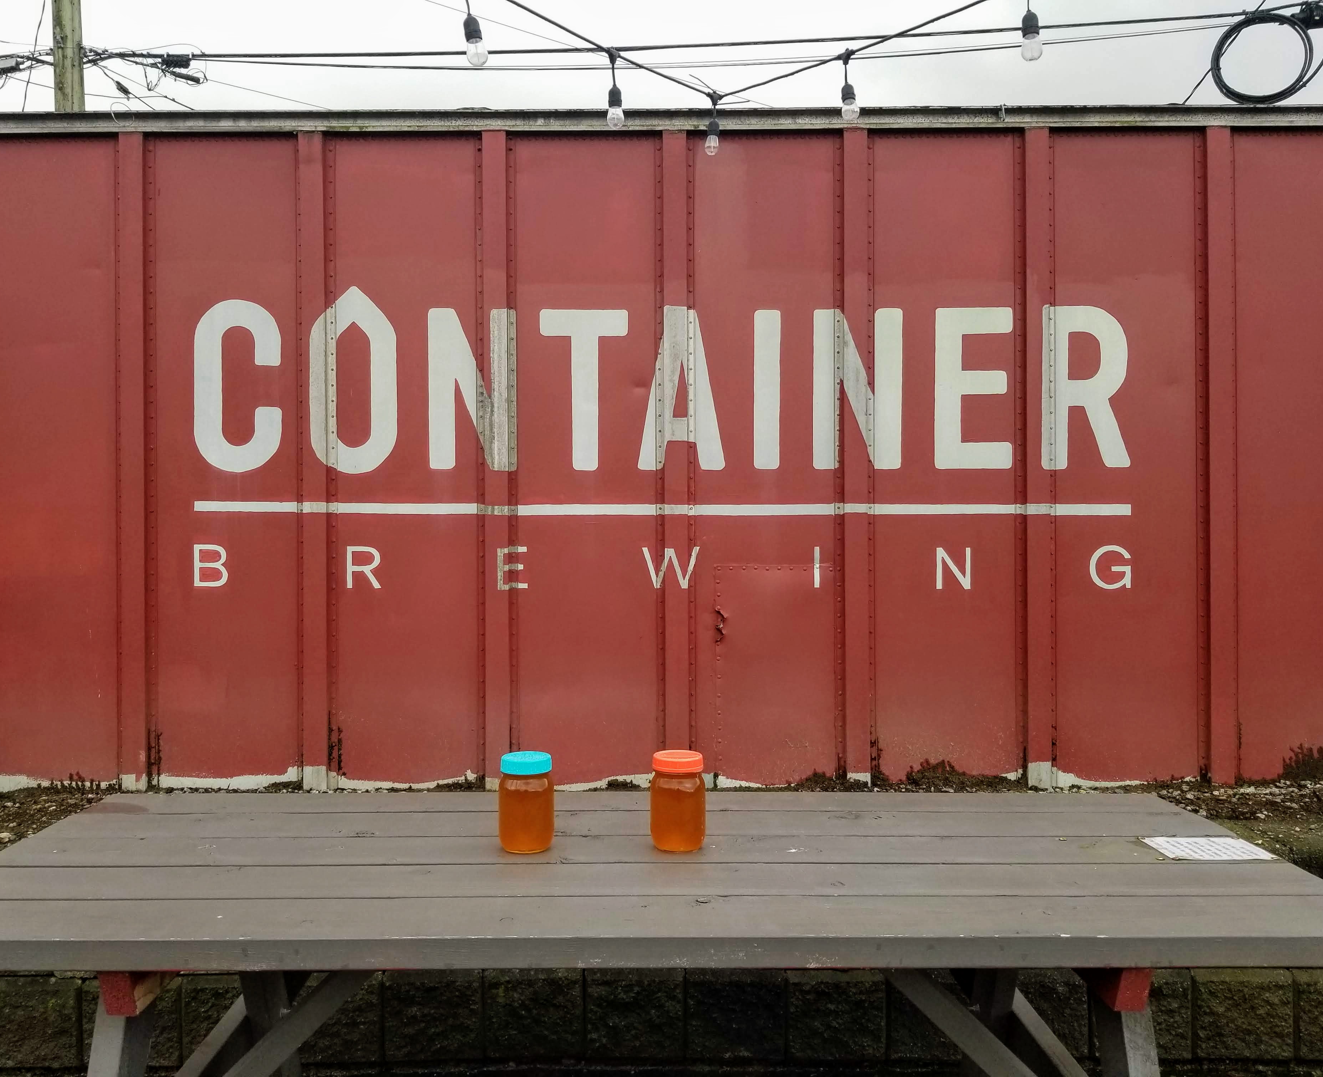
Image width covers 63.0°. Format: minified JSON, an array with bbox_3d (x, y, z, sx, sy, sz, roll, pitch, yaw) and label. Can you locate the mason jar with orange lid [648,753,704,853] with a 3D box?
[{"bbox_3d":[0.026,0.406,1.670,0.086,0.139,0.086,0,1,0],"label":"mason jar with orange lid"}]

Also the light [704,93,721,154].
[{"bbox_3d":[0.158,-1.278,3.330,0.047,0.193,0.047,0,1,0],"label":"light"}]

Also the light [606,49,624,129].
[{"bbox_3d":[-0.120,-1.159,2.780,0.047,0.207,0.047,0,1,0],"label":"light"}]

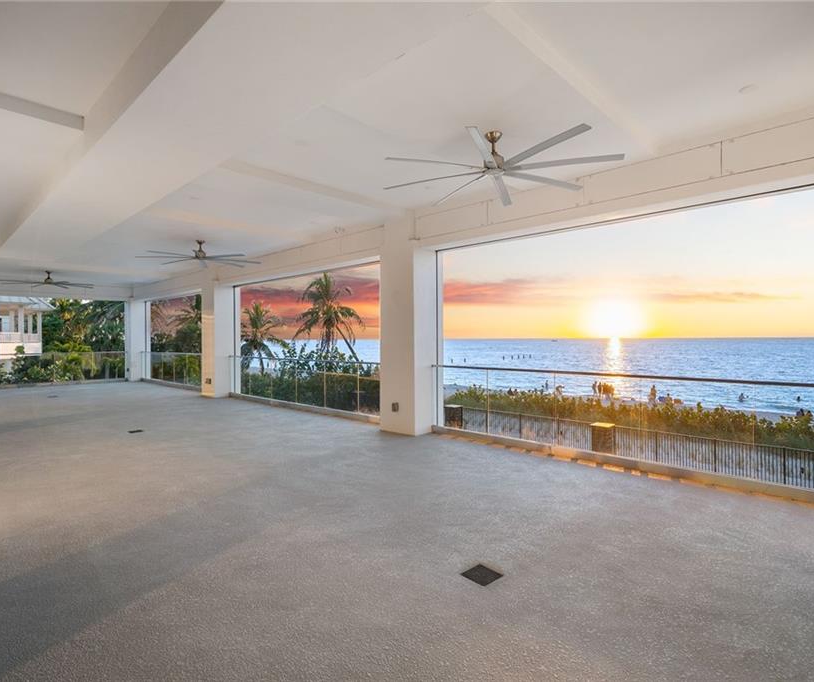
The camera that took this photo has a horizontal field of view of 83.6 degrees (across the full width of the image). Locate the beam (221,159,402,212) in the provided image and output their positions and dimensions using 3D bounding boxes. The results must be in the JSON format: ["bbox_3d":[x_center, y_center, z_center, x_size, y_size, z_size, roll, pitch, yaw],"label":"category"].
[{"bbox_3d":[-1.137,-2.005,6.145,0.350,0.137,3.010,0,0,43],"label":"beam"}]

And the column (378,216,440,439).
[{"bbox_3d":[0.068,-0.281,7.620,0.699,3.542,0.654,0,0,43],"label":"column"}]

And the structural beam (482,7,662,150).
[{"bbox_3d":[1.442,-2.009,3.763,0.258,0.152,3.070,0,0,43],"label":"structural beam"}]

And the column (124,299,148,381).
[{"bbox_3d":[-10.072,-0.058,16.961,0.669,3.070,0.623,0,0,43],"label":"column"}]

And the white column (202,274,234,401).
[{"bbox_3d":[-5.066,-0.188,12.288,0.684,3.344,0.608,0,0,43],"label":"white column"}]

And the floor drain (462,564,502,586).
[{"bbox_3d":[0.485,1.507,2.929,0.192,0.020,0.193,0,0,43],"label":"floor drain"}]

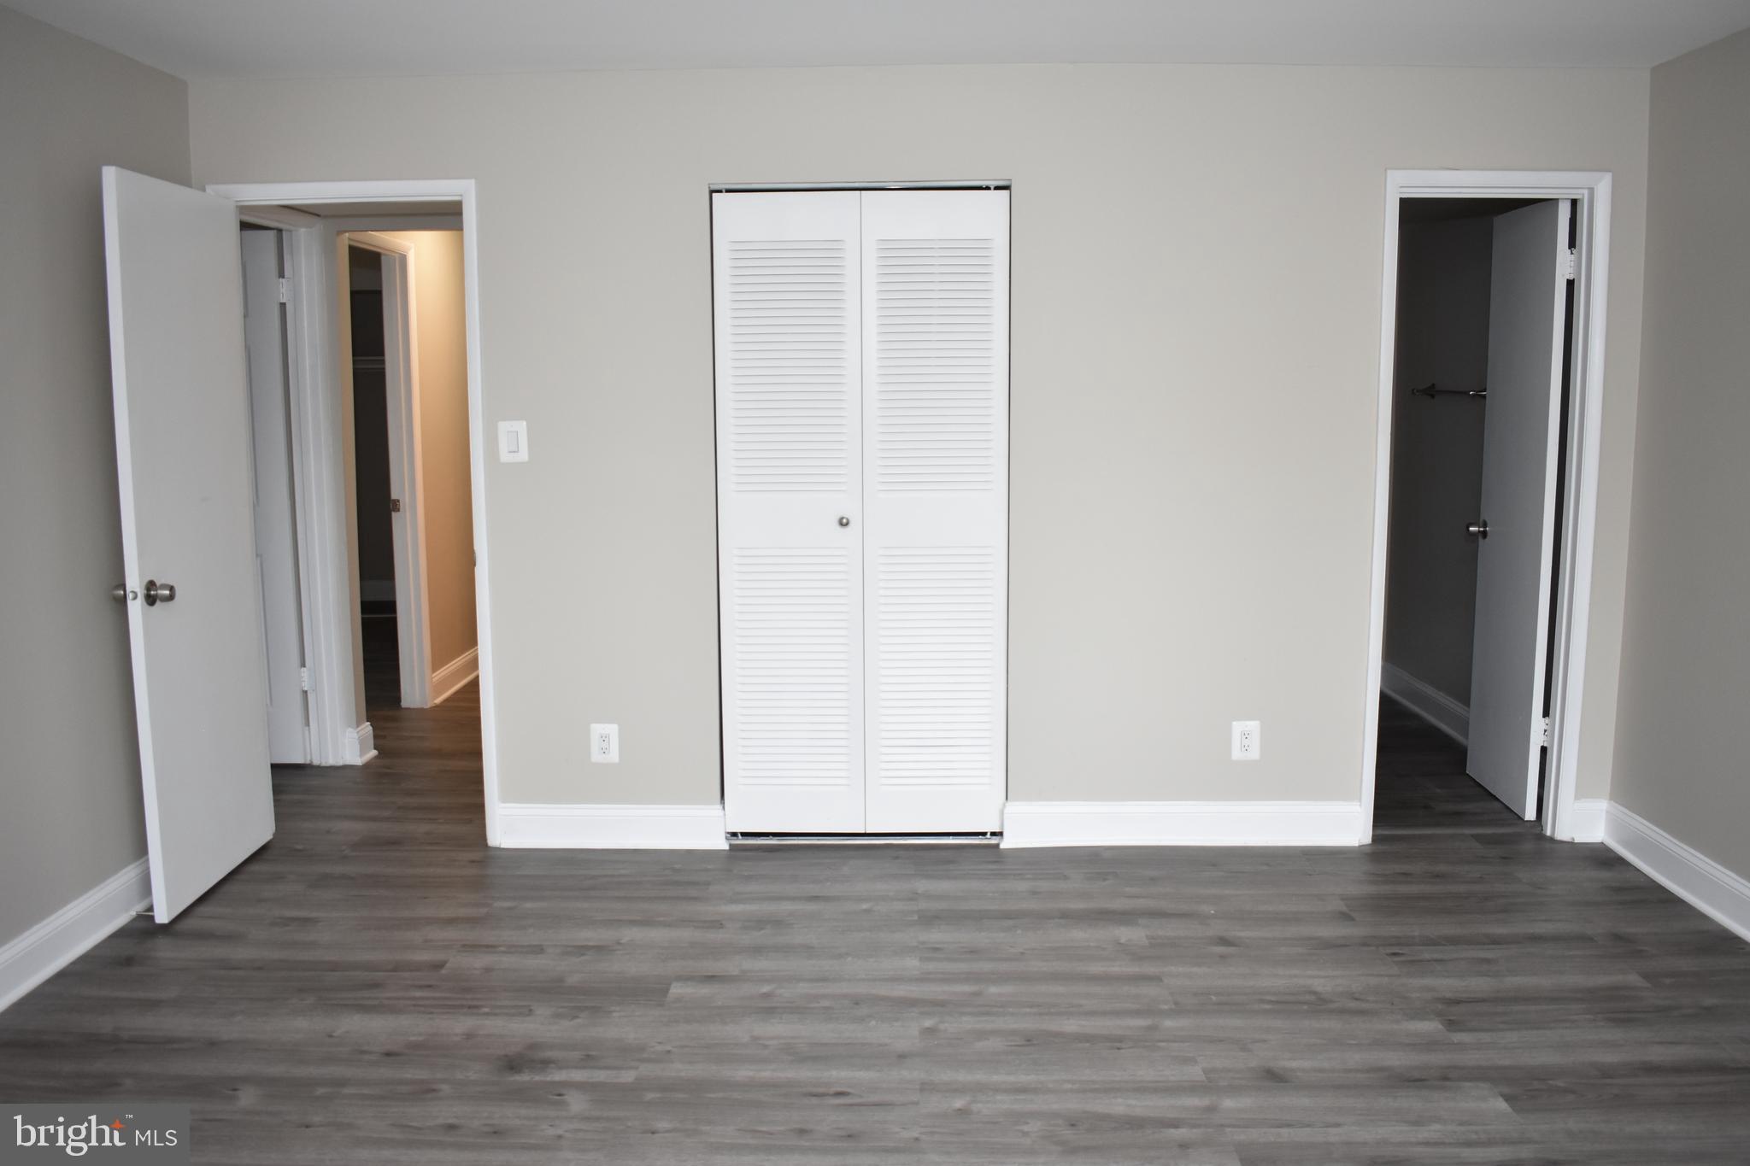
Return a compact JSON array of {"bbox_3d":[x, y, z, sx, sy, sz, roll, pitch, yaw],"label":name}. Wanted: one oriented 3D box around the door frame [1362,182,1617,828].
[{"bbox_3d":[1.903,-0.209,4.162,0.680,2.113,0.140,0,7,1],"label":"door frame"}]

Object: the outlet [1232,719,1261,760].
[{"bbox_3d":[1.187,0.506,4.190,0.090,0.127,0.010,0,7,1],"label":"outlet"}]

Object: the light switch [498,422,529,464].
[{"bbox_3d":[-1.130,-0.441,4.101,0.088,0.128,0.010,0,7,1],"label":"light switch"}]

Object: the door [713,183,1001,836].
[{"bbox_3d":[-0.032,-0.197,4.143,0.910,2.023,0.035,0,7,1],"label":"door"}]

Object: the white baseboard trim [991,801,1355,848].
[{"bbox_3d":[0.990,0.777,4.217,1.152,0.147,0.022,0,7,1],"label":"white baseboard trim"}]

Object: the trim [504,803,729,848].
[{"bbox_3d":[-0.846,0.784,4.234,0.733,0.144,0.022,0,7,1],"label":"trim"}]

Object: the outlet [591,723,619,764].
[{"bbox_3d":[-0.866,0.517,4.209,0.089,0.126,0.010,0,7,1],"label":"outlet"}]

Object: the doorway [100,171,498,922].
[{"bbox_3d":[-1.629,-0.147,3.822,0.815,2.094,0.780,0,7,1],"label":"doorway"}]

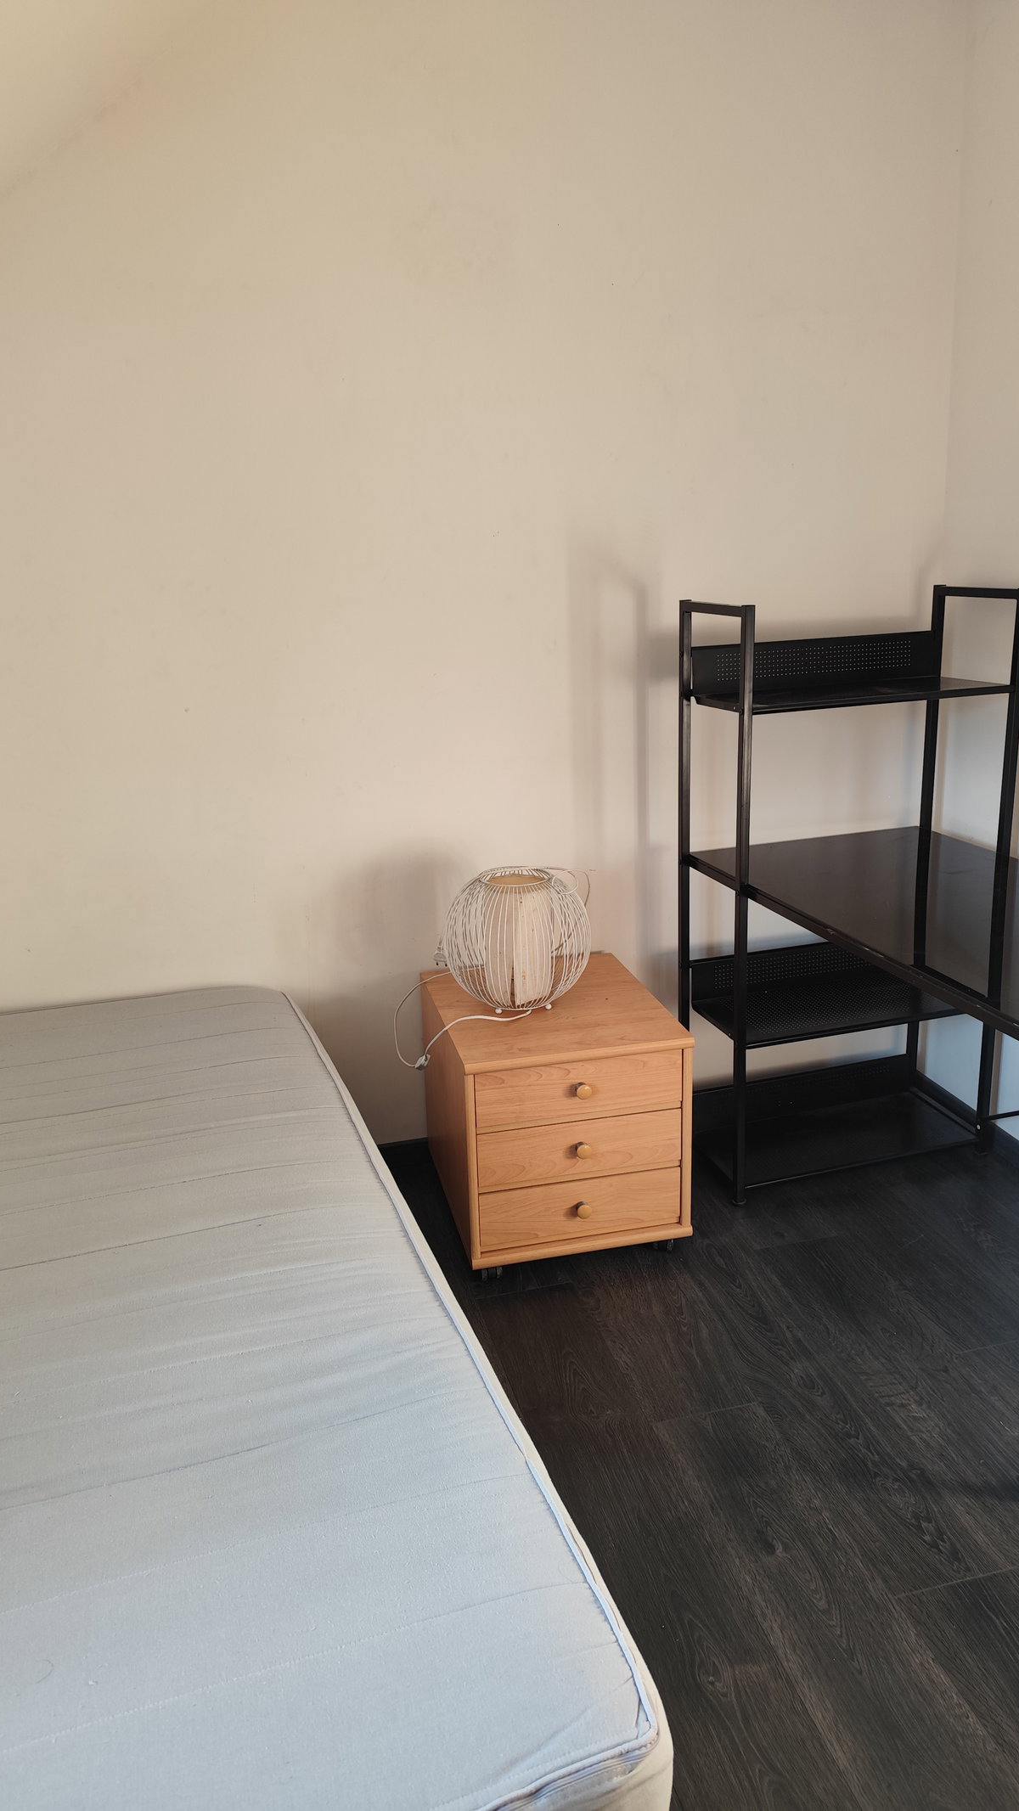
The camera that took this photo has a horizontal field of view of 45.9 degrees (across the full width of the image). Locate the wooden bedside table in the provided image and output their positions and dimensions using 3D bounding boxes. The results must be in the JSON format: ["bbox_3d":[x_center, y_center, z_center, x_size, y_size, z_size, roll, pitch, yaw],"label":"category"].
[{"bbox_3d":[0.090,0.432,2.584,0.451,0.467,0.551,-6,16,-11],"label":"wooden bedside table"}]

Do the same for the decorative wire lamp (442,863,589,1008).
[{"bbox_3d":[0.023,0.069,2.518,0.308,0.274,0.308,-3,16,1],"label":"decorative wire lamp"}]

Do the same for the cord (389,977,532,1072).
[{"bbox_3d":[-0.115,0.239,2.589,0.268,0.109,0.328,-6,16,-11],"label":"cord"}]

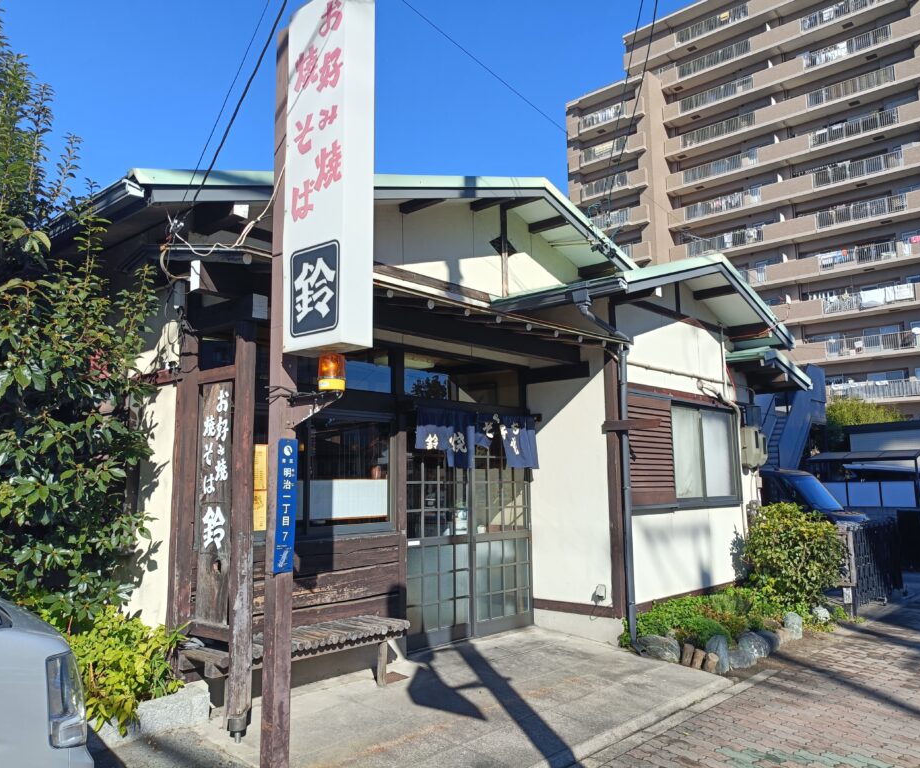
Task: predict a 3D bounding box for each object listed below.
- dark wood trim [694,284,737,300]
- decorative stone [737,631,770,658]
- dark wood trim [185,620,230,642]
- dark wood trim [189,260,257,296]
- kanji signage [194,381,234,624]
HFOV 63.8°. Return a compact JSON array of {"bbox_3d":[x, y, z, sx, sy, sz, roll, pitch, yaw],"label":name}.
[{"bbox_3d":[2.953,-1.055,8.529,0.487,0.090,0.090,-8,-11,42],"label":"dark wood trim"},{"bbox_3d":[2.649,2.356,6.662,0.280,0.230,0.270,-7,-10,43],"label":"decorative stone"},{"bbox_3d":[-1.445,1.414,4.250,0.475,0.080,0.075,-7,-11,41],"label":"dark wood trim"},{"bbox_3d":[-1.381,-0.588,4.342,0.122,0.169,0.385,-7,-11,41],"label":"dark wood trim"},{"bbox_3d":[-1.438,0.668,4.325,0.343,1.391,0.038,-7,-11,41],"label":"kanji signage"}]

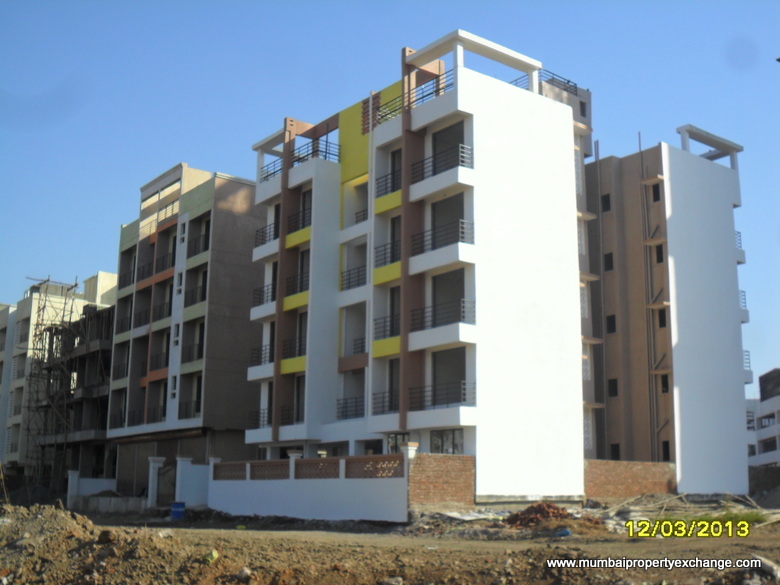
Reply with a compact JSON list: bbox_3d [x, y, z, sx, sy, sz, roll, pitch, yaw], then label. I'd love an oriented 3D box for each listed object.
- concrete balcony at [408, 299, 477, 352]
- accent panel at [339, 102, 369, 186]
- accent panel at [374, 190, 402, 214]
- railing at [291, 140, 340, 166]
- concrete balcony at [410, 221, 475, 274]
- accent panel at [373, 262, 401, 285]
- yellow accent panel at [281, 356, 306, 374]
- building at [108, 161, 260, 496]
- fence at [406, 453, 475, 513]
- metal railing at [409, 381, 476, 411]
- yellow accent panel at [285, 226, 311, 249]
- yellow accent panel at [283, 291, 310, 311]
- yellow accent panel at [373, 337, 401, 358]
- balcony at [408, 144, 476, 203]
[{"bbox_3d":[1.944,1.297,36.982,0.787,1.544,3.009,9,-15,-35],"label":"concrete balcony"},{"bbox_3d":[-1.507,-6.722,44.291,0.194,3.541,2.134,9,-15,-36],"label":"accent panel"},{"bbox_3d":[0.019,-3.668,40.241,0.157,0.688,1.898,9,-15,-35],"label":"accent panel"},{"bbox_3d":[-3.394,-6.140,45.386,1.339,0.873,2.231,9,-15,-36],"label":"railing"},{"bbox_3d":[1.973,-1.614,37.596,0.787,1.554,3.009,9,-15,-35],"label":"concrete balcony"},{"bbox_3d":[-0.021,-0.798,39.652,0.157,0.708,1.937,9,-15,-35],"label":"accent panel"},{"bbox_3d":[-4.122,3.179,43.278,0.145,0.611,2.115,9,-15,-36],"label":"yellow accent panel"},{"bbox_3d":[-8.878,2.910,62.064,12.292,19.372,13.619,9,-15,-35],"label":"building"},{"bbox_3d":[1.711,6.334,33.160,2.929,1.804,0.194,9,-15,-36],"label":"fence"},{"bbox_3d":[1.922,3.874,36.459,0.738,0.865,2.980,9,-15,-35],"label":"metal railing"},{"bbox_3d":[-4.025,-2.423,44.398,0.145,0.611,2.095,9,-15,-36],"label":"yellow accent panel"},{"bbox_3d":[-4.062,0.394,43.819,0.145,0.601,2.124,9,-15,-36],"label":"yellow accent panel"},{"bbox_3d":[-0.062,2.114,38.003,0.145,0.669,1.824,9,-15,-36],"label":"yellow accent panel"},{"bbox_3d":[1.990,-4.487,38.219,0.787,1.514,2.970,9,-15,-35],"label":"balcony"}]

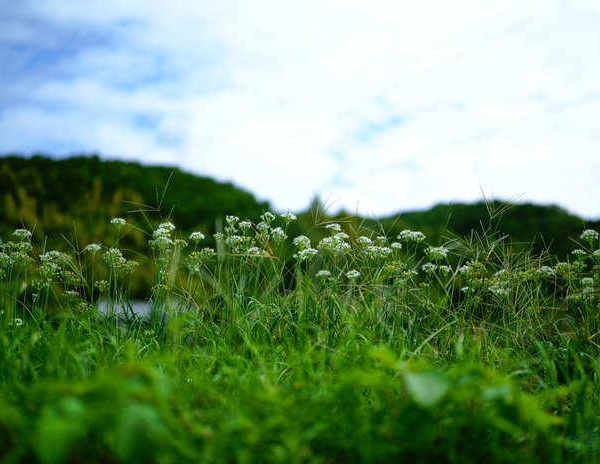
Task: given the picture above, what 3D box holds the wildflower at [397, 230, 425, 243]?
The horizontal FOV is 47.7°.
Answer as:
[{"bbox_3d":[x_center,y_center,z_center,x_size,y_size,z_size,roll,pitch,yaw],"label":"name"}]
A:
[{"bbox_3d":[0.325,0.013,2.000,0.080,0.034,0.058,0,0,0],"label":"wildflower"}]

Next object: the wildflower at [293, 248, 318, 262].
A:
[{"bbox_3d":[0.016,0.068,1.950,0.072,0.039,0.058,0,0,0],"label":"wildflower"}]

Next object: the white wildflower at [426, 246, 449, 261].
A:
[{"bbox_3d":[0.395,0.062,1.950,0.061,0.039,0.055,0,0,0],"label":"white wildflower"}]

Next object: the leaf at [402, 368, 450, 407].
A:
[{"bbox_3d":[0.196,0.242,1.050,0.072,0.060,0.045,0,0,0],"label":"leaf"}]

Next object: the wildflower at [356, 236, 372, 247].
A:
[{"bbox_3d":[0.190,0.028,2.000,0.046,0.029,0.045,0,0,0],"label":"wildflower"}]

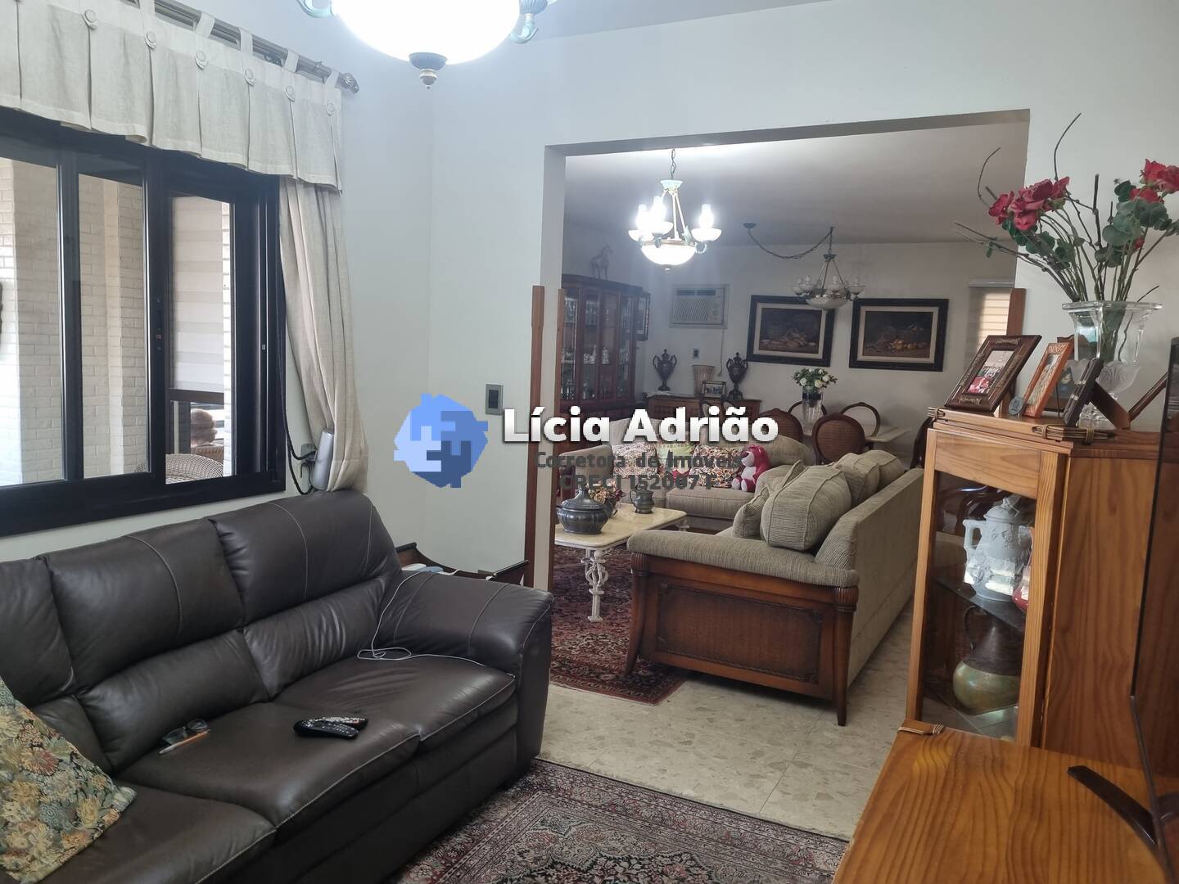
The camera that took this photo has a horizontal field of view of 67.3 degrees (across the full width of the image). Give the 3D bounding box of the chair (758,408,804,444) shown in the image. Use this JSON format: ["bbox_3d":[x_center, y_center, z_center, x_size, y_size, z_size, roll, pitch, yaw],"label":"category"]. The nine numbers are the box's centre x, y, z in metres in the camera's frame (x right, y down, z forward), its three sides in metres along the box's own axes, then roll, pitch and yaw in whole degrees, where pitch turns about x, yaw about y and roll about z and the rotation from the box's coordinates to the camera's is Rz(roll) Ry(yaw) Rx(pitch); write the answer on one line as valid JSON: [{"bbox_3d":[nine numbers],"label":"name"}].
[{"bbox_3d":[1.725,0.188,7.870,0.493,1.007,0.573,6,7,28],"label":"chair"}]

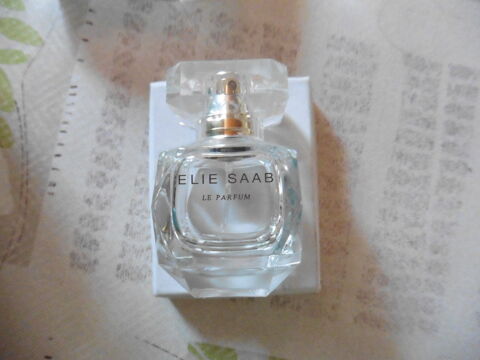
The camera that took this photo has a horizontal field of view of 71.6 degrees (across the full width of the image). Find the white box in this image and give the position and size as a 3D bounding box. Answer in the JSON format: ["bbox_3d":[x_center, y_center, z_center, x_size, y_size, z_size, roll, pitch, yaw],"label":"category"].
[{"bbox_3d":[-0.003,0.003,0.175,0.078,0.031,0.102,-2,87,1],"label":"white box"}]

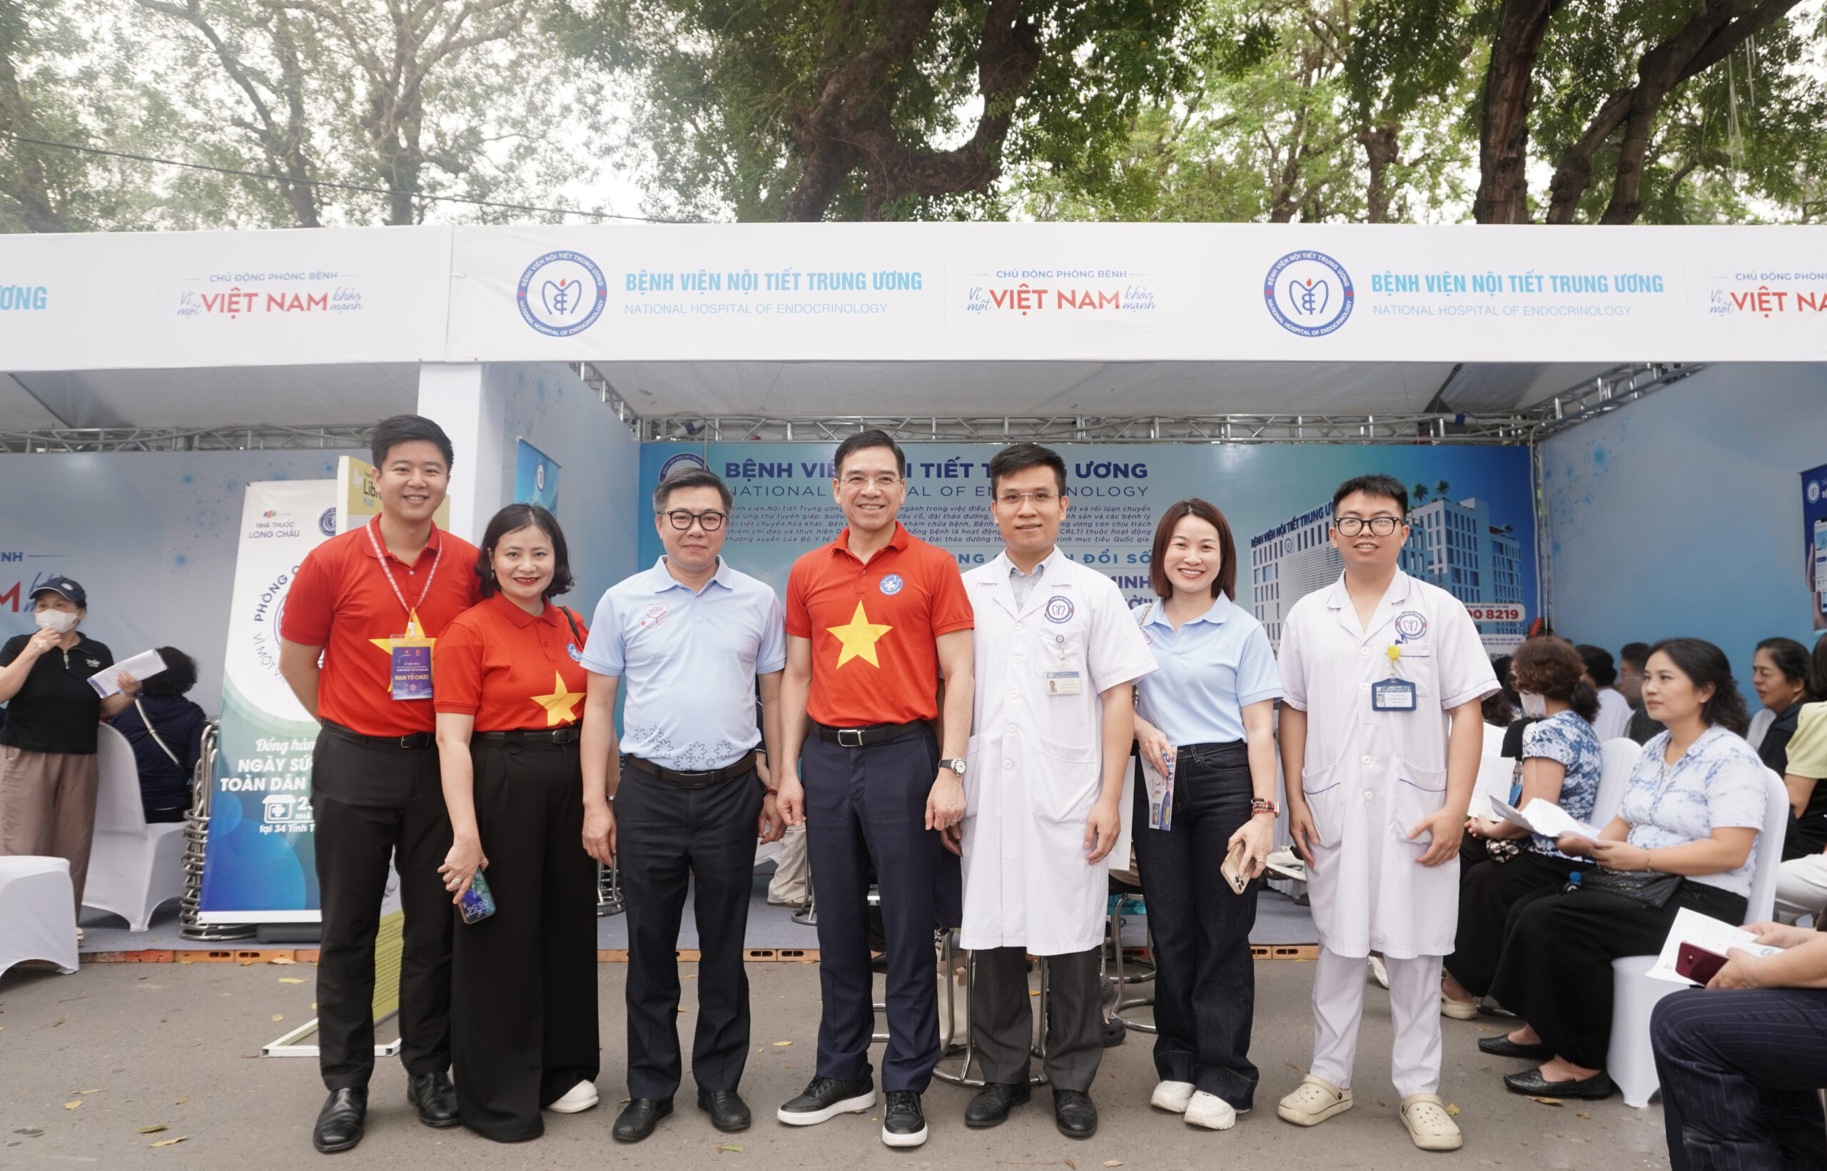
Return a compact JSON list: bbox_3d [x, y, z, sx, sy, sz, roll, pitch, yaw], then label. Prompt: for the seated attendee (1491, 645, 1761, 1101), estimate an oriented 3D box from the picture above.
[{"bbox_3d":[2.030,0.768,3.520,0.830,1.240,0.560,0,-6,3],"label":"seated attendee"}]

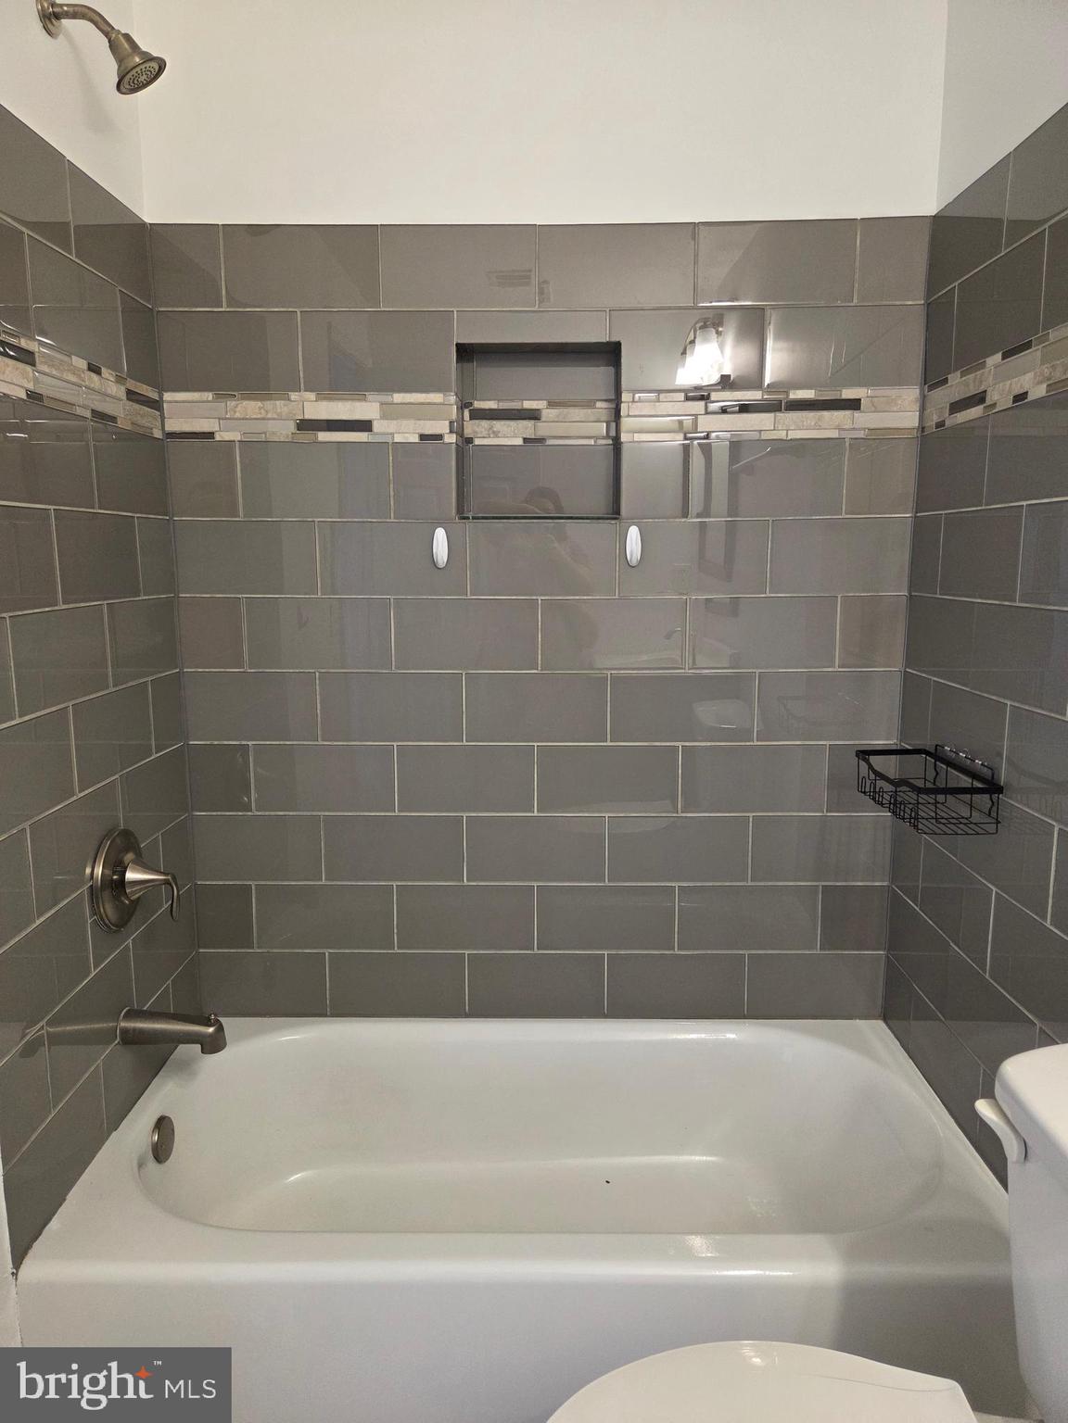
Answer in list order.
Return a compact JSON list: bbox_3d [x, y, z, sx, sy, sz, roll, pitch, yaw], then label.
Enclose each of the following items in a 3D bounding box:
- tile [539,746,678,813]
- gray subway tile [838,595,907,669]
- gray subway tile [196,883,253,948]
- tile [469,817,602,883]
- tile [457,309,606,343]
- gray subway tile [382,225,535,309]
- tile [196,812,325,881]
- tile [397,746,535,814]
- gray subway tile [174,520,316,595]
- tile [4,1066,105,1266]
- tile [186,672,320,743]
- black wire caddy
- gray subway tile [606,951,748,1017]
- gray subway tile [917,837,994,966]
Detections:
[{"bbox_3d":[0.160,0.143,2.007,0.302,0.150,0.010,0,9,1],"label":"tile"},{"bbox_3d":[0.693,-0.162,1.949,0.136,0.151,0.010,0,9,1],"label":"gray subway tile"},{"bbox_3d":[-0.671,0.448,2.070,0.126,0.151,0.010,0,9,1],"label":"gray subway tile"},{"bbox_3d":[0.005,0.296,2.035,0.303,0.152,0.009,0,9,1],"label":"tile"},{"bbox_3d":[-0.004,-0.755,1.859,0.297,0.061,0.009,0,9,1],"label":"tile"},{"bbox_3d":[-0.146,-0.869,1.852,0.304,0.152,0.010,0,9,1],"label":"gray subway tile"},{"bbox_3d":[-0.596,0.297,2.046,0.280,0.152,0.009,0,9,1],"label":"tile"},{"bbox_3d":[-0.146,0.144,2.016,0.303,0.152,0.010,0,9,1],"label":"tile"},{"bbox_3d":[-0.589,-0.315,1.948,0.295,0.152,0.010,0,9,1],"label":"gray subway tile"},{"bbox_3d":[-0.756,0.701,1.503,0.010,0.147,0.294,0,9,1],"label":"tile"},{"bbox_3d":[-0.592,-0.009,1.986,0.279,0.149,0.009,0,9,1],"label":"tile"},{"bbox_3d":[0.685,0.126,1.664,0.144,0.096,0.320,0,9,1],"label":"black wire caddy"},{"bbox_3d":[0.312,0.603,2.085,0.303,0.152,0.010,0,9,1],"label":"gray subway tile"},{"bbox_3d":[0.764,0.343,1.714,0.010,0.151,0.302,0,9,1],"label":"gray subway tile"}]

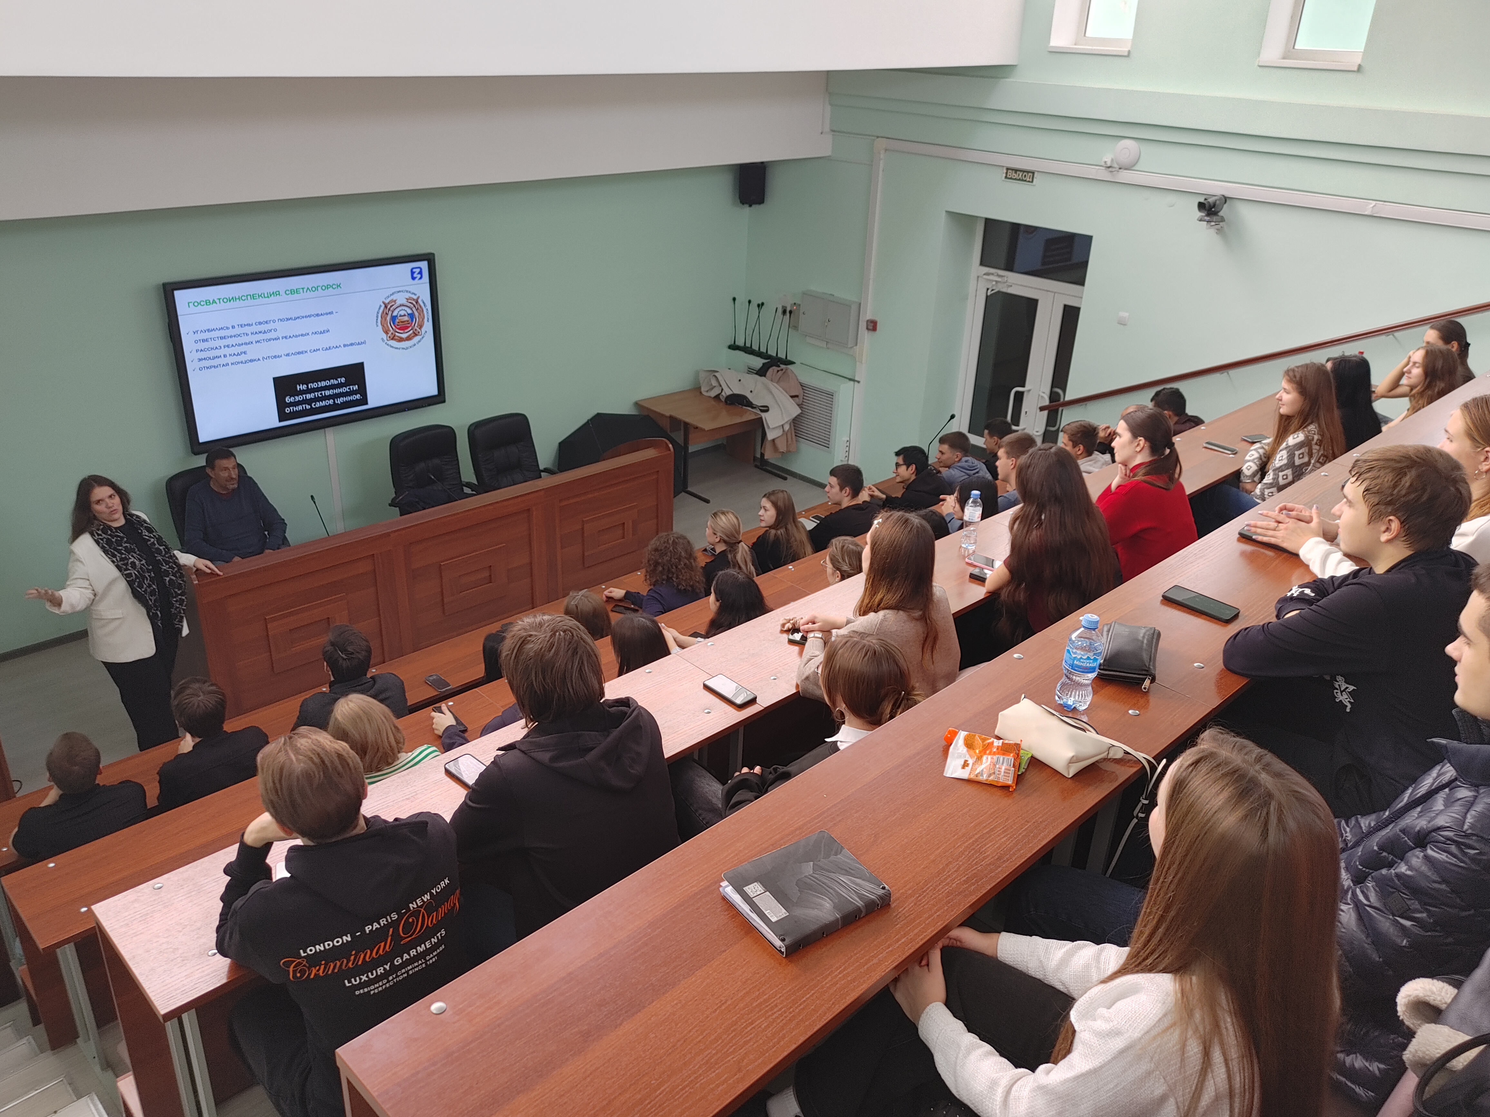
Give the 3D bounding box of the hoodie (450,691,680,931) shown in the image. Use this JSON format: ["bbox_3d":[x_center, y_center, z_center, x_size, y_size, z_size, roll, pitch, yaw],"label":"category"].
[{"bbox_3d":[-0.410,0.659,2.569,0.510,0.620,0.520,-13,30,-30],"label":"hoodie"}]

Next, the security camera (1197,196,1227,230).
[{"bbox_3d":[2.628,-1.964,6.301,0.150,0.180,0.145,-11,28,-26],"label":"security camera"}]

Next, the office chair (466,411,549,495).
[{"bbox_3d":[-1.529,-0.515,8.040,0.620,1.080,0.660,-18,32,-36],"label":"office chair"}]

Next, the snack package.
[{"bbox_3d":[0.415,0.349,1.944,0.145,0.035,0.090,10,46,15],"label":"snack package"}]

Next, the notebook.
[{"bbox_3d":[0.091,0.493,1.671,0.197,0.028,0.163,-15,31,-33],"label":"notebook"}]

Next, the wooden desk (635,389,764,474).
[{"bbox_3d":[-0.191,-1.038,9.807,1.270,0.710,0.920,-21,34,-41],"label":"wooden desk"}]

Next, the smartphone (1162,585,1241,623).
[{"bbox_3d":[1.058,0.108,2.595,0.079,0.010,0.165,-20,34,-40],"label":"smartphone"}]

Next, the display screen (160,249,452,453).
[{"bbox_3d":[-2.791,-1.371,7.299,1.765,1.052,0.090,-21,34,-40],"label":"display screen"}]

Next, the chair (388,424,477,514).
[{"bbox_3d":[-1.993,-0.338,7.620,0.620,1.080,0.660,-15,31,-33],"label":"chair"}]

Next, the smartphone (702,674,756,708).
[{"bbox_3d":[-0.042,0.383,3.227,0.075,0.009,0.154,-21,34,-40],"label":"smartphone"}]

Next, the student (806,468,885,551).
[{"bbox_3d":[0.622,0.034,6.760,0.620,1.240,0.480,16,28,26],"label":"student"}]

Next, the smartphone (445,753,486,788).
[{"bbox_3d":[-0.692,0.553,2.866,0.160,0.009,0.077,22,32,36],"label":"smartphone"}]

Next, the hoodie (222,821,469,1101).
[{"bbox_3d":[-0.742,0.762,2.167,0.480,0.620,0.480,-21,34,-41],"label":"hoodie"}]

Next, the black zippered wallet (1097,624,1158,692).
[{"bbox_3d":[0.801,0.199,2.337,0.102,0.045,0.195,13,27,20],"label":"black zippered wallet"}]

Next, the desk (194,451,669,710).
[{"bbox_3d":[-1.681,0.089,6.785,3.140,0.950,0.240,-21,34,-40],"label":"desk"}]

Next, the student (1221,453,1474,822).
[{"bbox_3d":[1.331,0.341,2.514,0.500,1.260,0.600,-21,34,-40],"label":"student"}]

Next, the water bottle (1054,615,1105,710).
[{"bbox_3d":[0.670,0.203,2.221,0.072,0.206,0.072,-21,34,-40],"label":"water bottle"}]

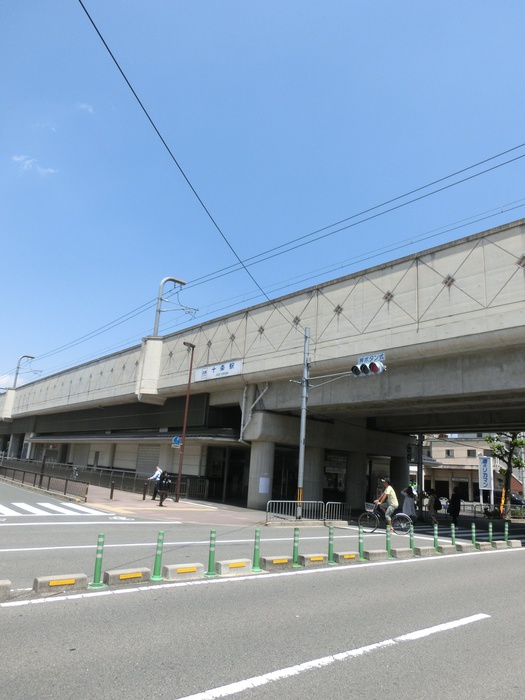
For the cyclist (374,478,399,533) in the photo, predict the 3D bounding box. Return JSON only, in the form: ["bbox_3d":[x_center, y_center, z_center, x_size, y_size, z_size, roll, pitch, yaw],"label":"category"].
[{"bbox_3d":[4.078,5.075,15.920,0.800,1.660,0.500,4,-15,0],"label":"cyclist"}]

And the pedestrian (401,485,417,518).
[{"bbox_3d":[6.354,6.757,21.047,0.550,1.600,0.500,-9,-20,40],"label":"pedestrian"}]

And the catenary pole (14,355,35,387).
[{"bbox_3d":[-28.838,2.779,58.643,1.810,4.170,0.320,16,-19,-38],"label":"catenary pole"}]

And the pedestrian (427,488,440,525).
[{"bbox_3d":[7.907,7.239,22.363,0.600,1.570,0.500,-11,-21,43],"label":"pedestrian"}]

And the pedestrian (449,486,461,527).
[{"bbox_3d":[8.206,6.722,20.633,0.550,1.690,0.500,-8,-19,38],"label":"pedestrian"}]

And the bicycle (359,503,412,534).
[{"bbox_3d":[4.074,5.515,16.006,1.800,1.030,0.560,4,-15,0],"label":"bicycle"}]

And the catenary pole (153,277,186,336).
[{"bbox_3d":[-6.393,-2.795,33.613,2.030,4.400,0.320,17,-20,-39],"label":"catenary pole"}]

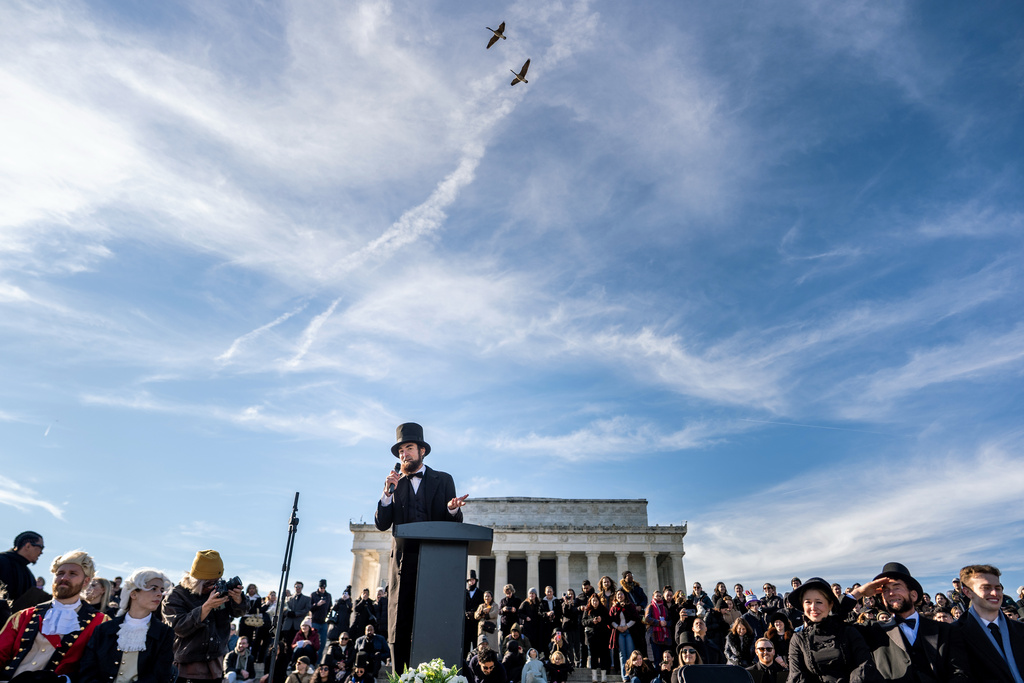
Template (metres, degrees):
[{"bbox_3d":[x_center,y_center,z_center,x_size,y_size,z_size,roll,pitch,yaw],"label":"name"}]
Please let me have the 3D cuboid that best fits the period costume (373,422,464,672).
[{"bbox_3d":[-0.610,1.435,4.592,0.630,1.910,0.520,-8,-28,16],"label":"period costume"}]

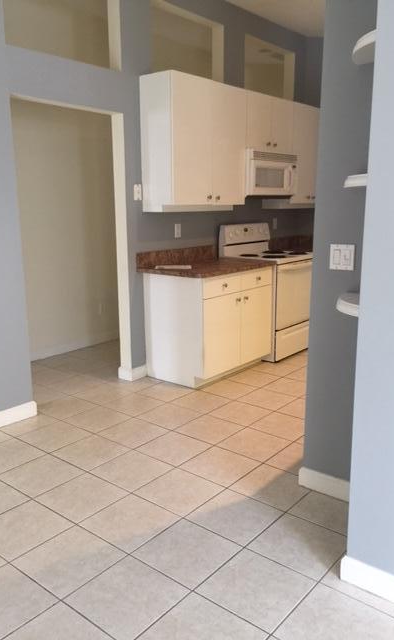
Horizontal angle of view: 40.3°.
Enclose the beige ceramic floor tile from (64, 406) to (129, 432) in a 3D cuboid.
[{"bbox_3d":[-0.663,0.671,3.594,0.335,0.010,0.335,10,16,38],"label":"beige ceramic floor tile"}]

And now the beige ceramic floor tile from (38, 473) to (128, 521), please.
[{"bbox_3d":[-0.557,0.858,2.607,0.330,0.010,0.330,10,16,38],"label":"beige ceramic floor tile"}]

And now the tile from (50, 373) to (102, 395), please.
[{"bbox_3d":[-0.971,0.522,4.262,0.334,0.010,0.334,10,16,38],"label":"tile"}]

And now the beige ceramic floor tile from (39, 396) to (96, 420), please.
[{"bbox_3d":[-0.929,0.627,3.812,0.333,0.010,0.333,10,16,38],"label":"beige ceramic floor tile"}]

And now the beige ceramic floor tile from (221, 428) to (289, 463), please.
[{"bbox_3d":[0.343,0.749,3.225,0.333,0.010,0.333,10,16,38],"label":"beige ceramic floor tile"}]

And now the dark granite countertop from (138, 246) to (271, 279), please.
[{"bbox_3d":[0.099,-0.493,4.410,0.643,0.155,1.016,10,16,38],"label":"dark granite countertop"}]

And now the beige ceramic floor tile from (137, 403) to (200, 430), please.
[{"bbox_3d":[-0.181,0.646,3.574,0.330,0.010,0.330,10,16,38],"label":"beige ceramic floor tile"}]

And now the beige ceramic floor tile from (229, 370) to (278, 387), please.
[{"bbox_3d":[0.462,0.486,4.420,0.333,0.010,0.333,10,16,38],"label":"beige ceramic floor tile"}]

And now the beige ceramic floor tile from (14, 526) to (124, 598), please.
[{"bbox_3d":[-0.521,0.980,2.194,0.333,0.010,0.333,10,16,38],"label":"beige ceramic floor tile"}]

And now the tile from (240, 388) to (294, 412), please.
[{"bbox_3d":[0.512,0.587,3.933,0.334,0.010,0.334,10,16,38],"label":"tile"}]

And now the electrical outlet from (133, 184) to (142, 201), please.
[{"bbox_3d":[-0.454,-0.981,4.127,0.012,0.116,0.074,10,16,38],"label":"electrical outlet"}]

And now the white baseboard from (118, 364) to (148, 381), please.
[{"bbox_3d":[-0.519,0.420,4.356,0.146,0.100,0.168,10,16,38],"label":"white baseboard"}]

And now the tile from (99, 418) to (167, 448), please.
[{"bbox_3d":[-0.397,0.714,3.373,0.334,0.010,0.334,10,16,38],"label":"tile"}]

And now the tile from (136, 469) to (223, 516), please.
[{"bbox_3d":[-0.086,0.847,2.653,0.330,0.010,0.330,10,16,38],"label":"tile"}]

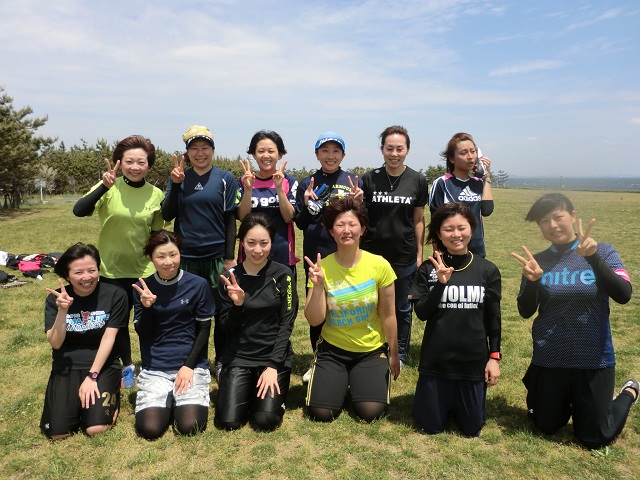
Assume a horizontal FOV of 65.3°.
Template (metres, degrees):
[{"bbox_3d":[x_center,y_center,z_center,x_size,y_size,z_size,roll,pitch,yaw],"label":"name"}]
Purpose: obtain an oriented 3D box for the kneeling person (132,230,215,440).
[{"bbox_3d":[-0.784,0.442,2.681,0.433,0.995,0.620,-1,7,-8],"label":"kneeling person"}]

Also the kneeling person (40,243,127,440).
[{"bbox_3d":[-1.267,0.475,2.683,0.460,0.926,0.630,-2,7,-14],"label":"kneeling person"}]

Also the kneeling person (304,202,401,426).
[{"bbox_3d":[0.181,0.338,2.814,0.527,1.170,0.600,1,7,5],"label":"kneeling person"}]

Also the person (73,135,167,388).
[{"bbox_3d":[-1.234,0.126,3.071,0.561,1.522,0.380,-2,7,-14],"label":"person"}]

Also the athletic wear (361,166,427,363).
[{"bbox_3d":[0.507,0.146,3.417,0.442,1.284,0.270,1,7,9],"label":"athletic wear"}]

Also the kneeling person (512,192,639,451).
[{"bbox_3d":[1.316,0.357,2.564,0.580,1.200,0.660,4,8,30],"label":"kneeling person"}]

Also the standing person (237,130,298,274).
[{"bbox_3d":[-0.335,0.090,3.219,0.402,1.561,0.360,0,7,-4],"label":"standing person"}]

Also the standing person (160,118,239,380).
[{"bbox_3d":[-0.760,0.076,3.189,0.487,1.594,0.370,-1,7,-9],"label":"standing person"}]

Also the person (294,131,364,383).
[{"bbox_3d":[0.054,0.099,3.165,0.427,1.557,0.360,0,7,0],"label":"person"}]

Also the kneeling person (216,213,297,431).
[{"bbox_3d":[-0.344,0.389,2.745,0.433,1.085,0.620,0,7,1],"label":"kneeling person"}]

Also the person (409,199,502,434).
[{"bbox_3d":[0.734,0.368,2.676,0.464,1.147,0.600,2,7,14],"label":"person"}]

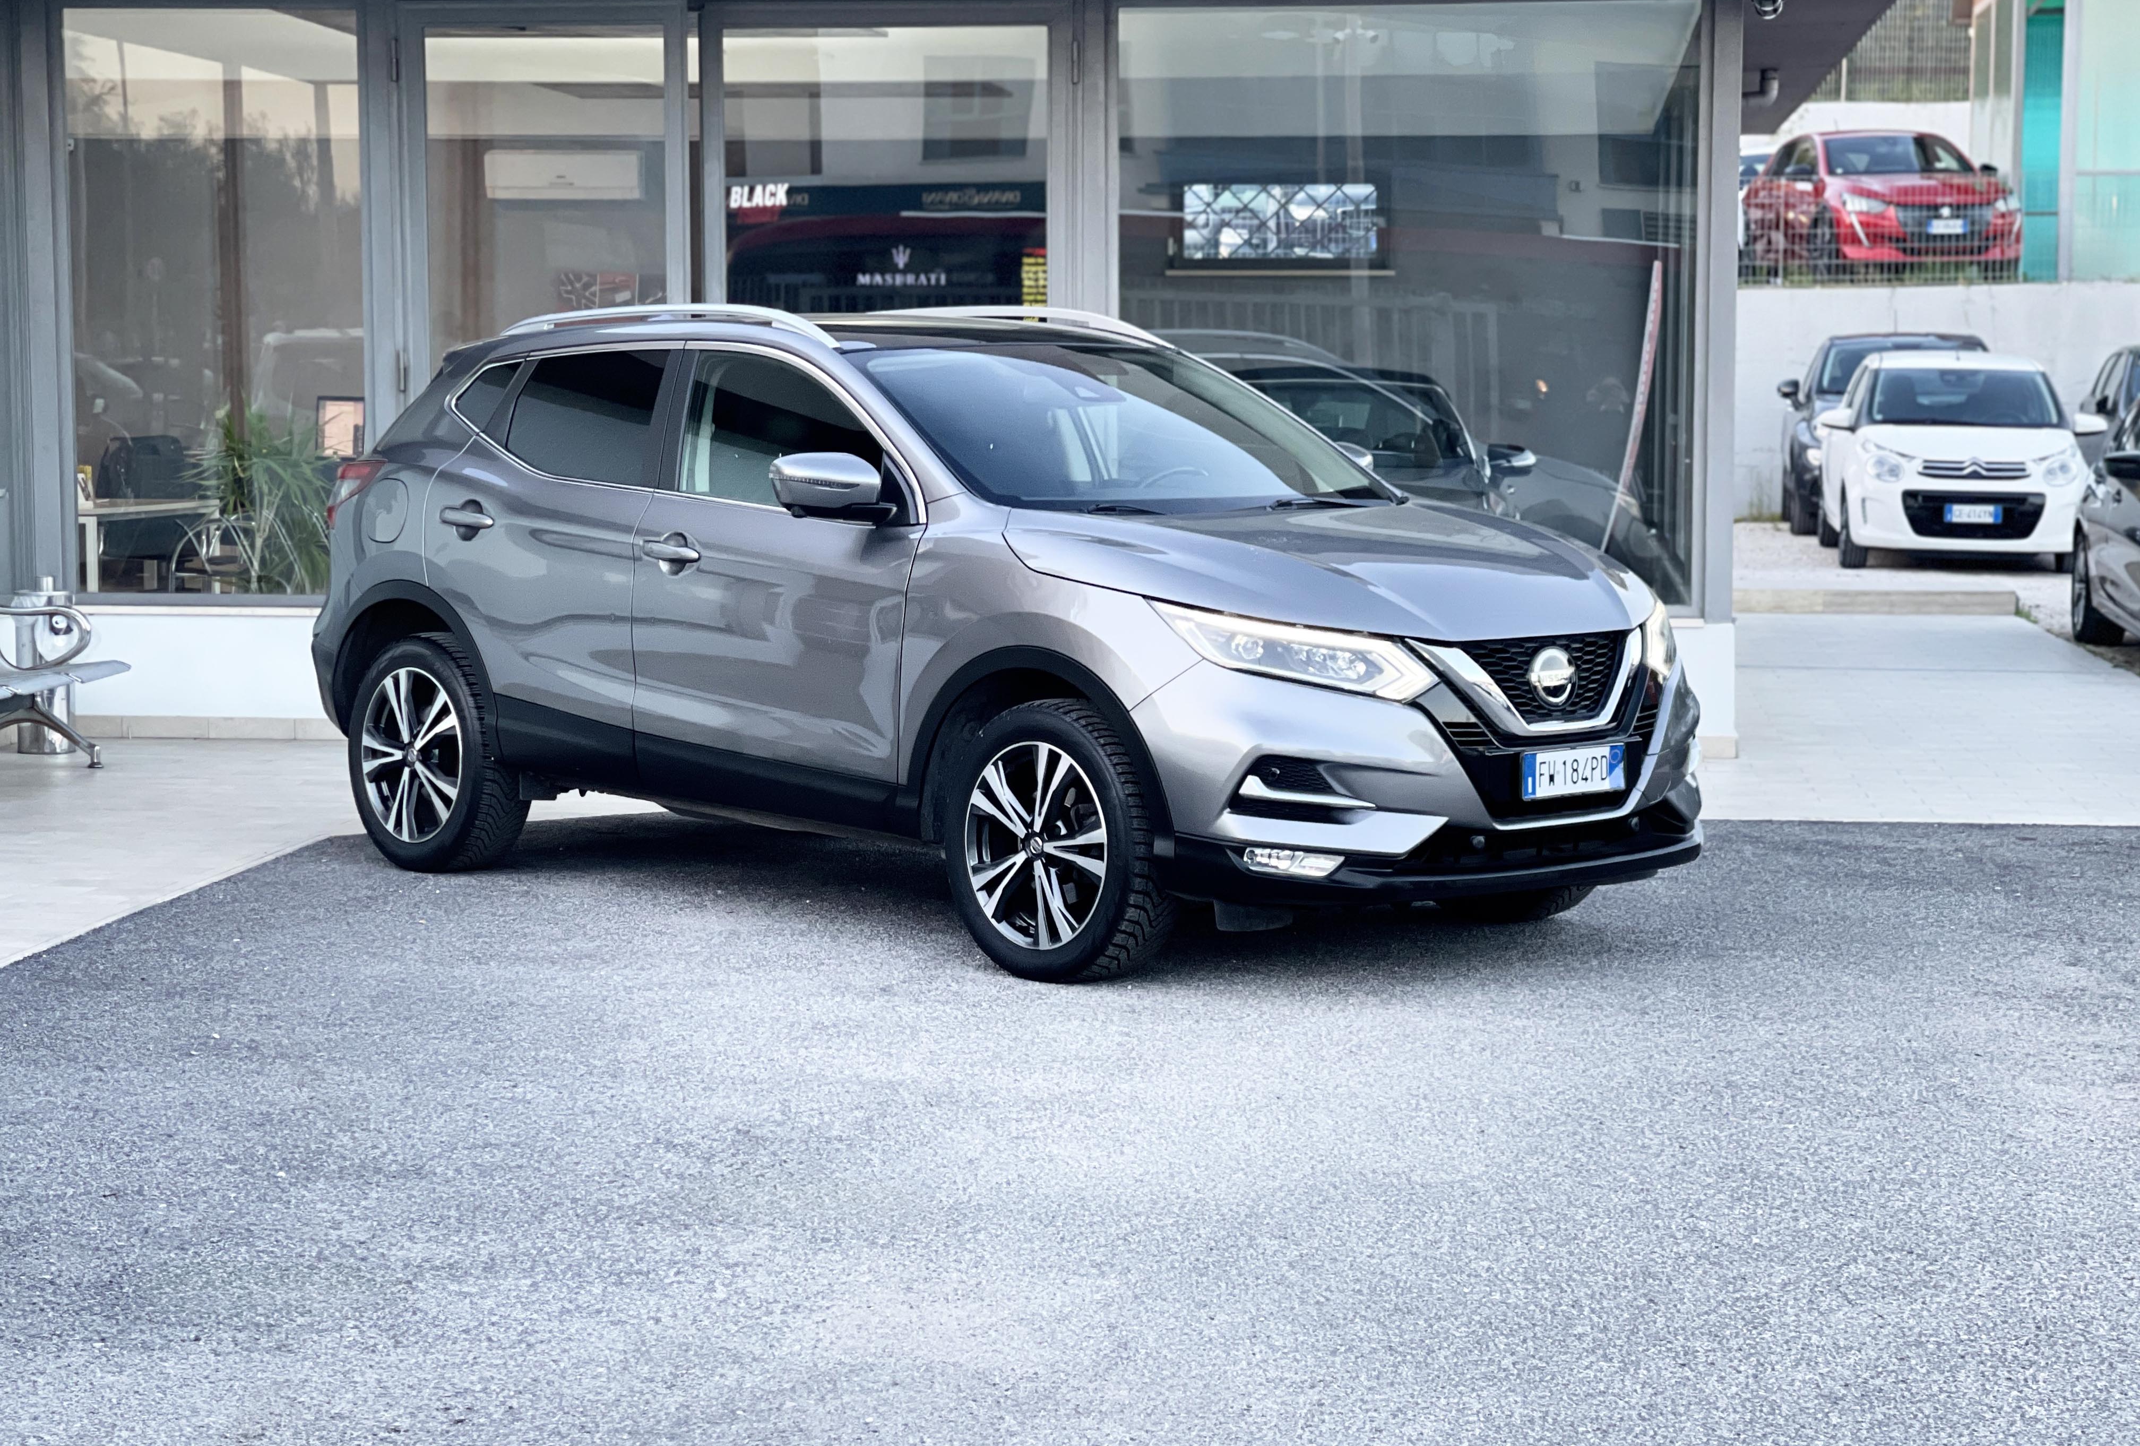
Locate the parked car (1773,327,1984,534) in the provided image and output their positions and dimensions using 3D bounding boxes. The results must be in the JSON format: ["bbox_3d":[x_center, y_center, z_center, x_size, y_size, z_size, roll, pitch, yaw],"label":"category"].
[{"bbox_3d":[6.428,-2.273,30.790,1.760,1.500,3.980,1,6,9],"label":"parked car"}]

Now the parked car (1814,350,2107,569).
[{"bbox_3d":[6.038,-1.845,27.178,1.670,1.460,3.460,1,6,7],"label":"parked car"}]

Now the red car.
[{"bbox_3d":[7.479,-4.787,36.661,1.800,1.440,4.050,-1,6,-6],"label":"red car"}]

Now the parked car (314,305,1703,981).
[{"bbox_3d":[-0.306,-0.316,10.902,1.860,1.600,4.390,-5,8,-43],"label":"parked car"}]

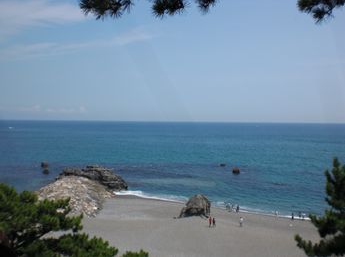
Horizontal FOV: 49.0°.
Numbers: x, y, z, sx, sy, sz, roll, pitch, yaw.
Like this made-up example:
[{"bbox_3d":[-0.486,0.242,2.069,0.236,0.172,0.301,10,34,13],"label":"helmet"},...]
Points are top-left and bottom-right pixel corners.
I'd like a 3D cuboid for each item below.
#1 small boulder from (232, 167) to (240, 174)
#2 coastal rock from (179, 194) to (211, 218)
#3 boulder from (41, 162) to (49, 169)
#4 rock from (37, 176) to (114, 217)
[{"bbox_3d":[24.830,16.411,147.000,2.900,2.200,2.700,0,1,0],"label":"small boulder"},{"bbox_3d":[4.432,15.283,75.300,6.000,4.100,5.000,0,1,0],"label":"coastal rock"},{"bbox_3d":[-53.250,15.512,158.000,3.000,2.600,2.800,0,1,0],"label":"boulder"},{"bbox_3d":[-22.761,14.632,88.000,16.500,6.800,20.000,0,1,-8],"label":"rock"}]

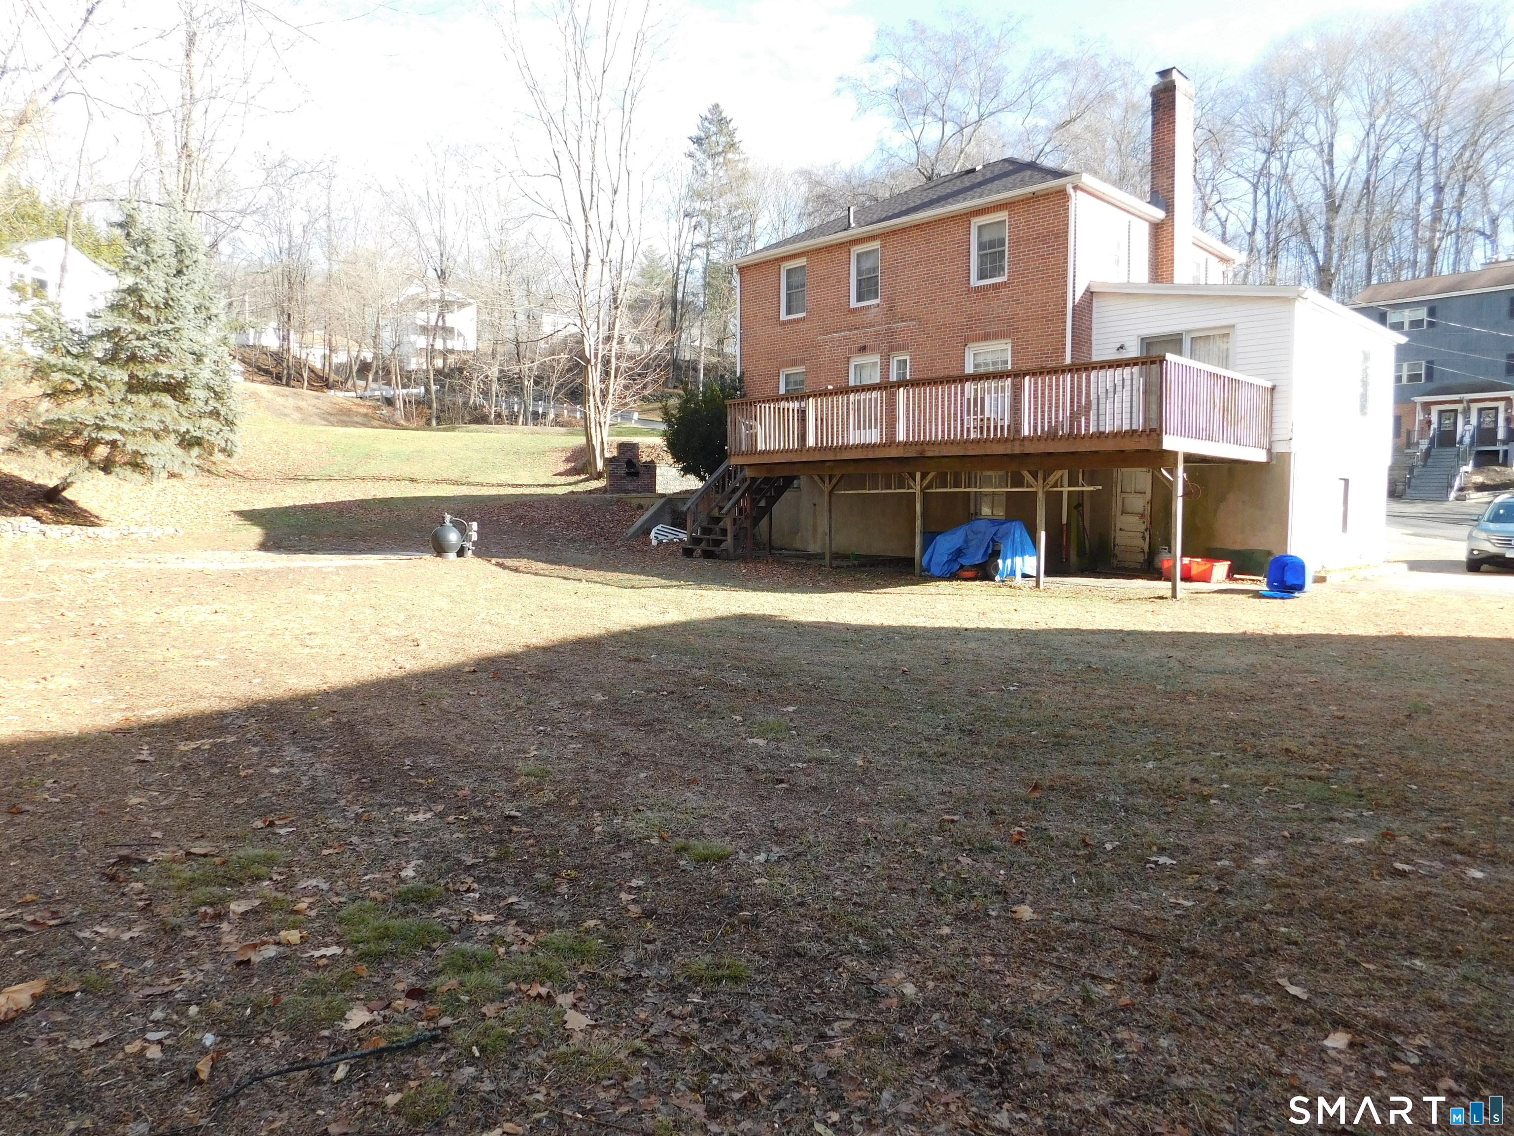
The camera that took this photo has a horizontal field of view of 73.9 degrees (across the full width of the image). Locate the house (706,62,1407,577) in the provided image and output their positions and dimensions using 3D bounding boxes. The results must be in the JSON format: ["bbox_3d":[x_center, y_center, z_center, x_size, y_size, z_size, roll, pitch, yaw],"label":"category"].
[{"bbox_3d":[5.615,-5.064,22.146,12.830,9.950,11.720,4,4,45],"label":"house"}]

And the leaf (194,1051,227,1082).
[{"bbox_3d":[-1.434,1.304,2.643,0.070,0.040,0.100,3,4,37],"label":"leaf"}]

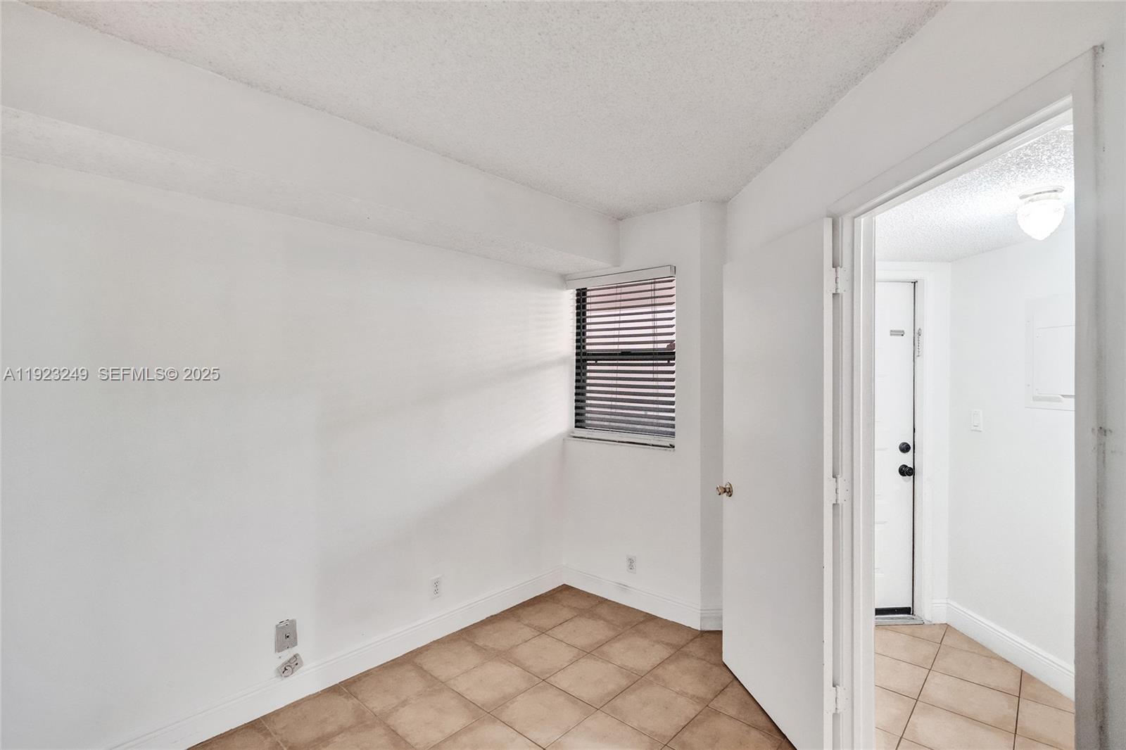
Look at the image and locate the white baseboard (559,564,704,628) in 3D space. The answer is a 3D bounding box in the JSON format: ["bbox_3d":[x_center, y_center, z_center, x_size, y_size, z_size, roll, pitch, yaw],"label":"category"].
[{"bbox_3d":[0.417,1.439,3.284,1.044,0.140,0.016,-1,-1,40],"label":"white baseboard"}]

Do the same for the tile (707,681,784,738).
[{"bbox_3d":[0.892,1.499,2.266,0.335,0.010,0.335,-1,-1,43],"label":"tile"}]

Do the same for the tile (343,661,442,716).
[{"bbox_3d":[-0.792,1.455,2.340,0.330,0.010,0.330,0,0,42],"label":"tile"}]

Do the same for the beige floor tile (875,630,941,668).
[{"bbox_3d":[1.798,1.455,2.686,0.330,0.010,0.330,0,0,44],"label":"beige floor tile"}]

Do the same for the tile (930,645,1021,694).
[{"bbox_3d":[2.111,1.504,2.553,0.335,0.010,0.335,-1,-1,43],"label":"tile"}]

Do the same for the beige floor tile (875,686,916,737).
[{"bbox_3d":[1.381,1.500,2.288,0.335,0.010,0.335,-1,-1,43],"label":"beige floor tile"}]

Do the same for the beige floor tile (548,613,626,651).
[{"bbox_3d":[0.131,1.483,2.880,0.325,0.010,0.325,0,-1,42],"label":"beige floor tile"}]

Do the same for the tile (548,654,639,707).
[{"bbox_3d":[0.149,1.479,2.427,0.325,0.010,0.325,0,-1,42],"label":"tile"}]

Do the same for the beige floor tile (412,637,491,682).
[{"bbox_3d":[-0.564,1.480,2.599,0.315,0.010,0.325,0,-1,42],"label":"beige floor tile"}]

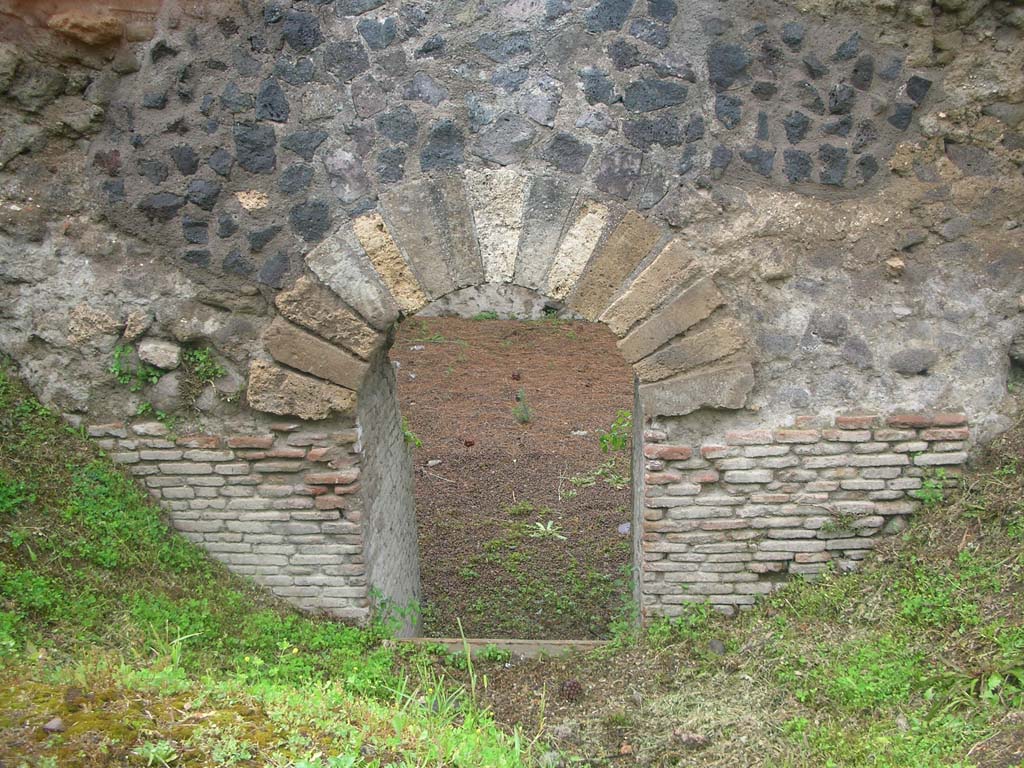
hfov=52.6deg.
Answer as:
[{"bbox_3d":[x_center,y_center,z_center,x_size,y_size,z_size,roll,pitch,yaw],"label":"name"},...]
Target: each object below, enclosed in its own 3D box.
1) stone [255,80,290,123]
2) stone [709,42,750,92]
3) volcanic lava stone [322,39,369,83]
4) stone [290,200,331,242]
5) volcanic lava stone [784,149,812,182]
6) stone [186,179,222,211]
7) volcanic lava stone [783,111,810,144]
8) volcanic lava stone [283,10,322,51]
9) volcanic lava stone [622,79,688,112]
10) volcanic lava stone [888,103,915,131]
[{"bbox_3d":[-1.075,-1.286,4.719,0.148,0.192,0.126,-1,9,5],"label":"stone"},{"bbox_3d":[0.948,-1.381,4.548,0.179,0.210,0.145,-1,9,5],"label":"stone"},{"bbox_3d":[-0.727,-1.436,4.643,0.216,0.179,0.148,-1,9,5],"label":"volcanic lava stone"},{"bbox_3d":[-0.911,-0.737,4.695,0.185,0.180,0.135,0,7,0],"label":"stone"},{"bbox_3d":[1.264,-0.967,4.594,0.121,0.147,0.100,-1,9,5],"label":"volcanic lava stone"},{"bbox_3d":[-1.390,-0.856,4.679,0.162,0.144,0.108,0,7,0],"label":"stone"},{"bbox_3d":[1.231,-1.110,4.481,0.120,0.142,0.111,-1,12,0],"label":"volcanic lava stone"},{"bbox_3d":[-0.927,-1.577,4.665,0.182,0.179,0.135,-1,9,5],"label":"volcanic lava stone"},{"bbox_3d":[0.620,-1.247,4.476,0.281,0.140,0.169,-1,12,0],"label":"volcanic lava stone"},{"bbox_3d":[1.681,-1.154,4.468,0.111,0.116,0.100,-1,12,0],"label":"volcanic lava stone"}]

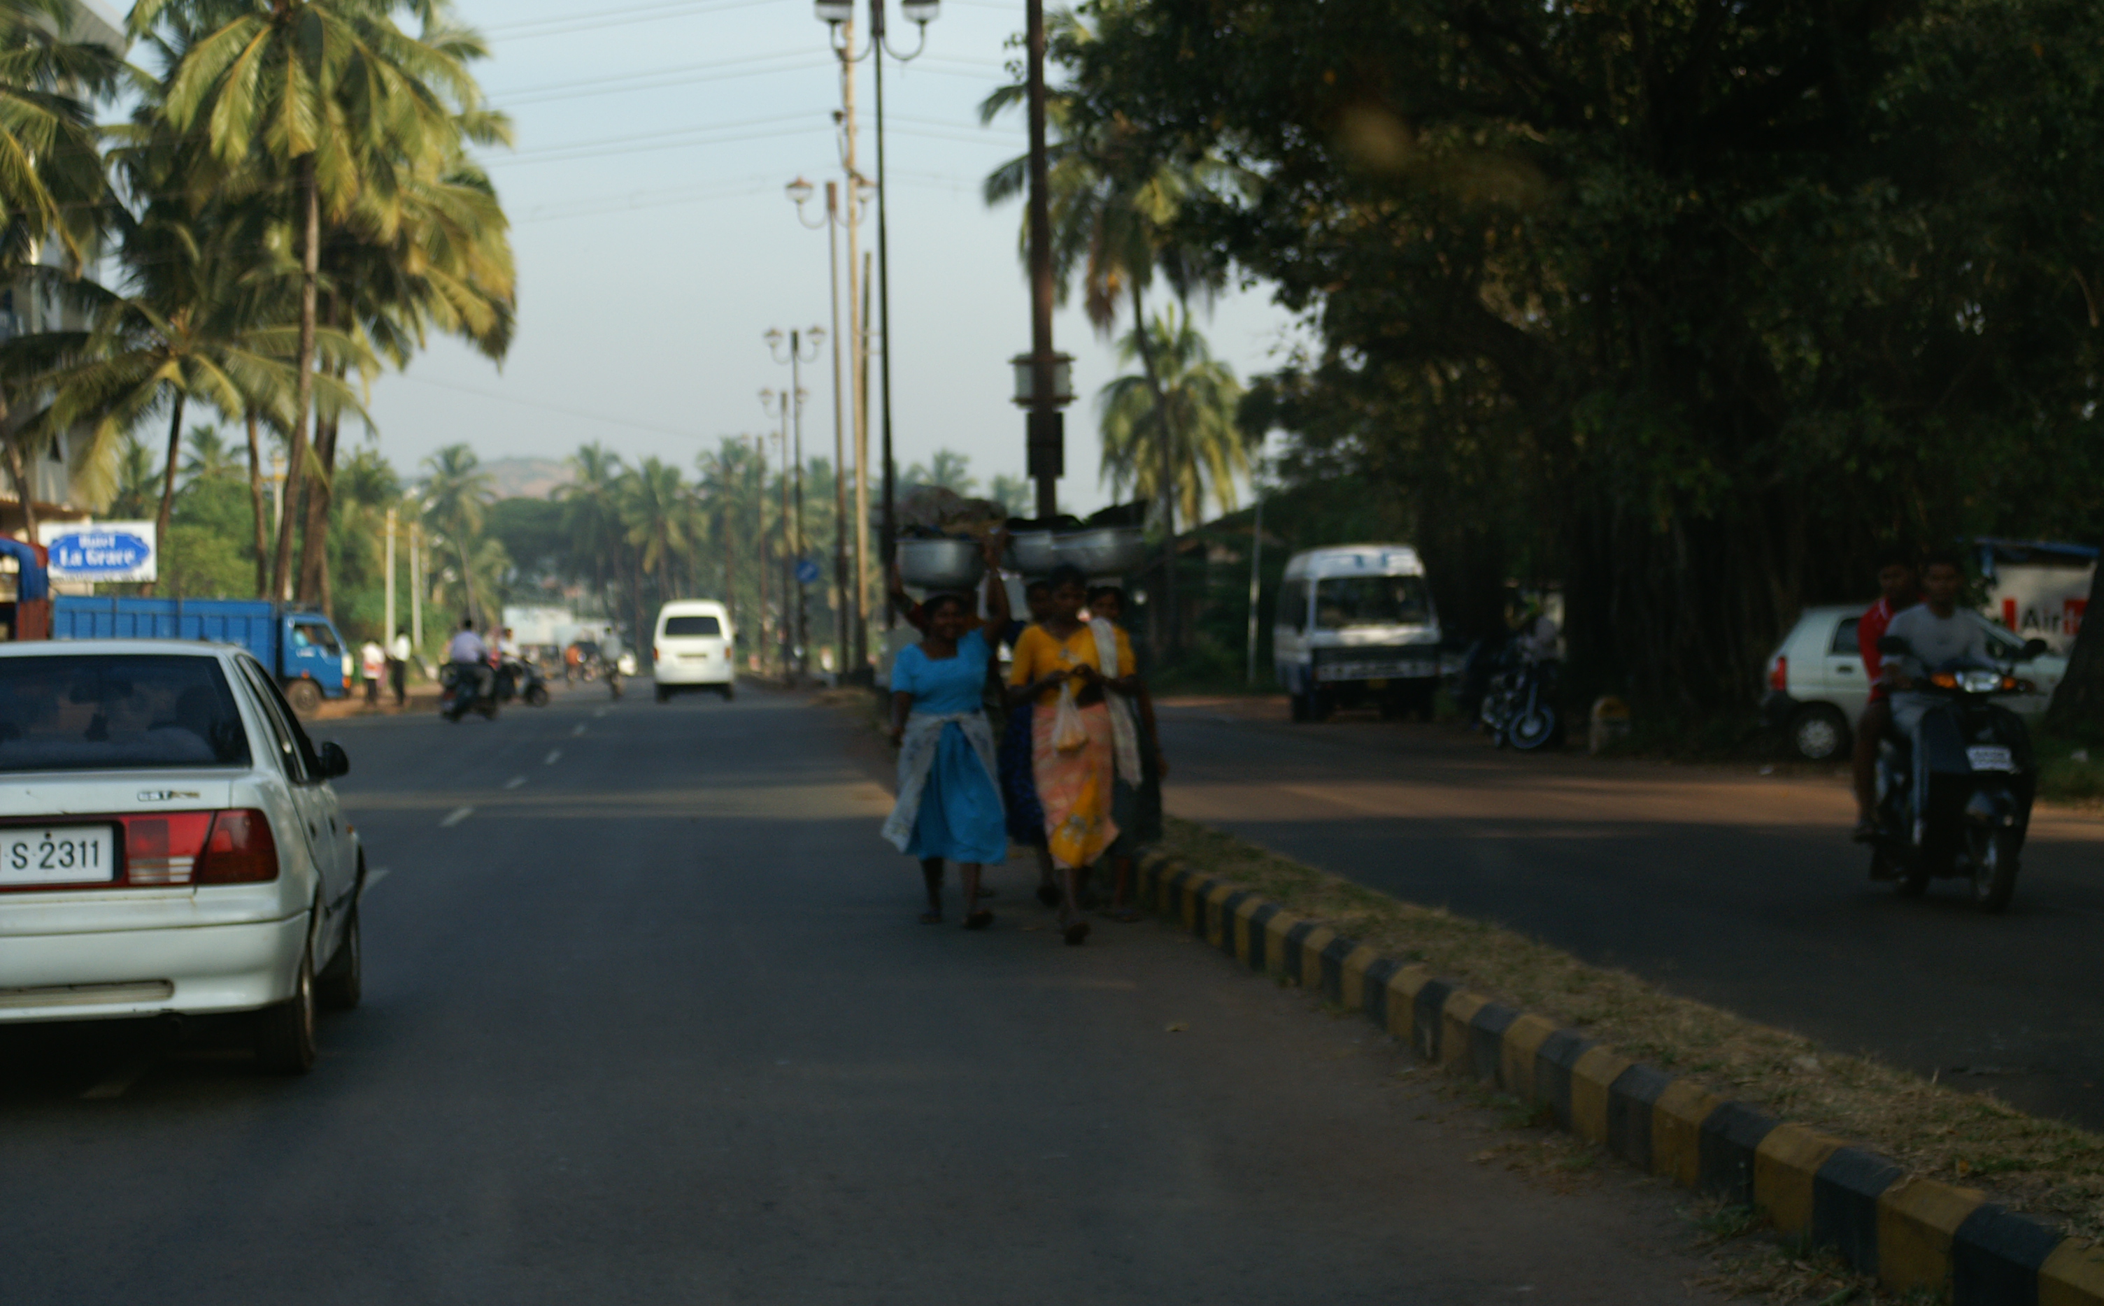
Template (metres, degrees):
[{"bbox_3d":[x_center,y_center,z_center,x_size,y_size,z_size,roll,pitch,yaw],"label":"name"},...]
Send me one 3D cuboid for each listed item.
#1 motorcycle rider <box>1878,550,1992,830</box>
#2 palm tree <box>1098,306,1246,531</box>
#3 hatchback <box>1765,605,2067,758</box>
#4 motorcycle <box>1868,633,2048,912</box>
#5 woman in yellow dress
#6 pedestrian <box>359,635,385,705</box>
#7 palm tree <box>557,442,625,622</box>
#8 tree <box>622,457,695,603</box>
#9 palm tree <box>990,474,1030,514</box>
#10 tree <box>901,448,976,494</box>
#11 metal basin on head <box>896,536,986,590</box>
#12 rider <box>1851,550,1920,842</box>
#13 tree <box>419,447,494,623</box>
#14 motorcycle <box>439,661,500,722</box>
[{"bbox_3d":[4.015,0.168,19.900,0.530,1.270,0.740,-1,0,-6],"label":"motorcycle rider"},{"bbox_3d":[4.552,-6.503,165.000,5.600,13.300,5.600,-1,0,-5],"label":"palm tree"},{"bbox_3d":[8.528,0.280,41.500,3.500,1.460,1.490,-1,0,3],"label":"hatchback"},{"bbox_3d":[4.084,0.531,19.800,0.740,1.200,1.780,-1,0,-6],"label":"motorcycle"},{"bbox_3d":[0.096,0.440,18.900,0.580,1.640,0.420,-1,0,-2],"label":"woman in yellow dress"},{"bbox_3d":[-14.744,0.410,95.000,0.550,1.520,0.400,-1,0,-6],"label":"pedestrian"},{"bbox_3d":[-28.636,-6.534,272.000,4.900,13.200,4.900,-1,0,-5],"label":"palm tree"},{"bbox_3d":[-21.486,-5.449,240.000,4.400,10.700,4.400,-1,0,-5],"label":"tree"},{"bbox_3d":[-3.733,-7.612,390.000,5.400,16.500,5.400,-1,0,0],"label":"palm tree"},{"bbox_3d":[-6.261,-5.855,240.000,4.300,10.800,4.300,-1,0,-5],"label":"tree"},{"bbox_3d":[-0.500,-0.400,19.750,0.400,0.235,0.400,-1,0,0],"label":"metal basin on head"},{"bbox_3d":[3.878,0.197,20.200,0.520,1.350,0.620,-1,0,-6],"label":"rider"},{"bbox_3d":[-30.615,-5.320,225.000,4.200,11.200,4.200,-1,0,-5],"label":"tree"},{"bbox_3d":[-9.023,0.549,68.000,0.680,1.050,1.800,-1,0,14],"label":"motorcycle"}]

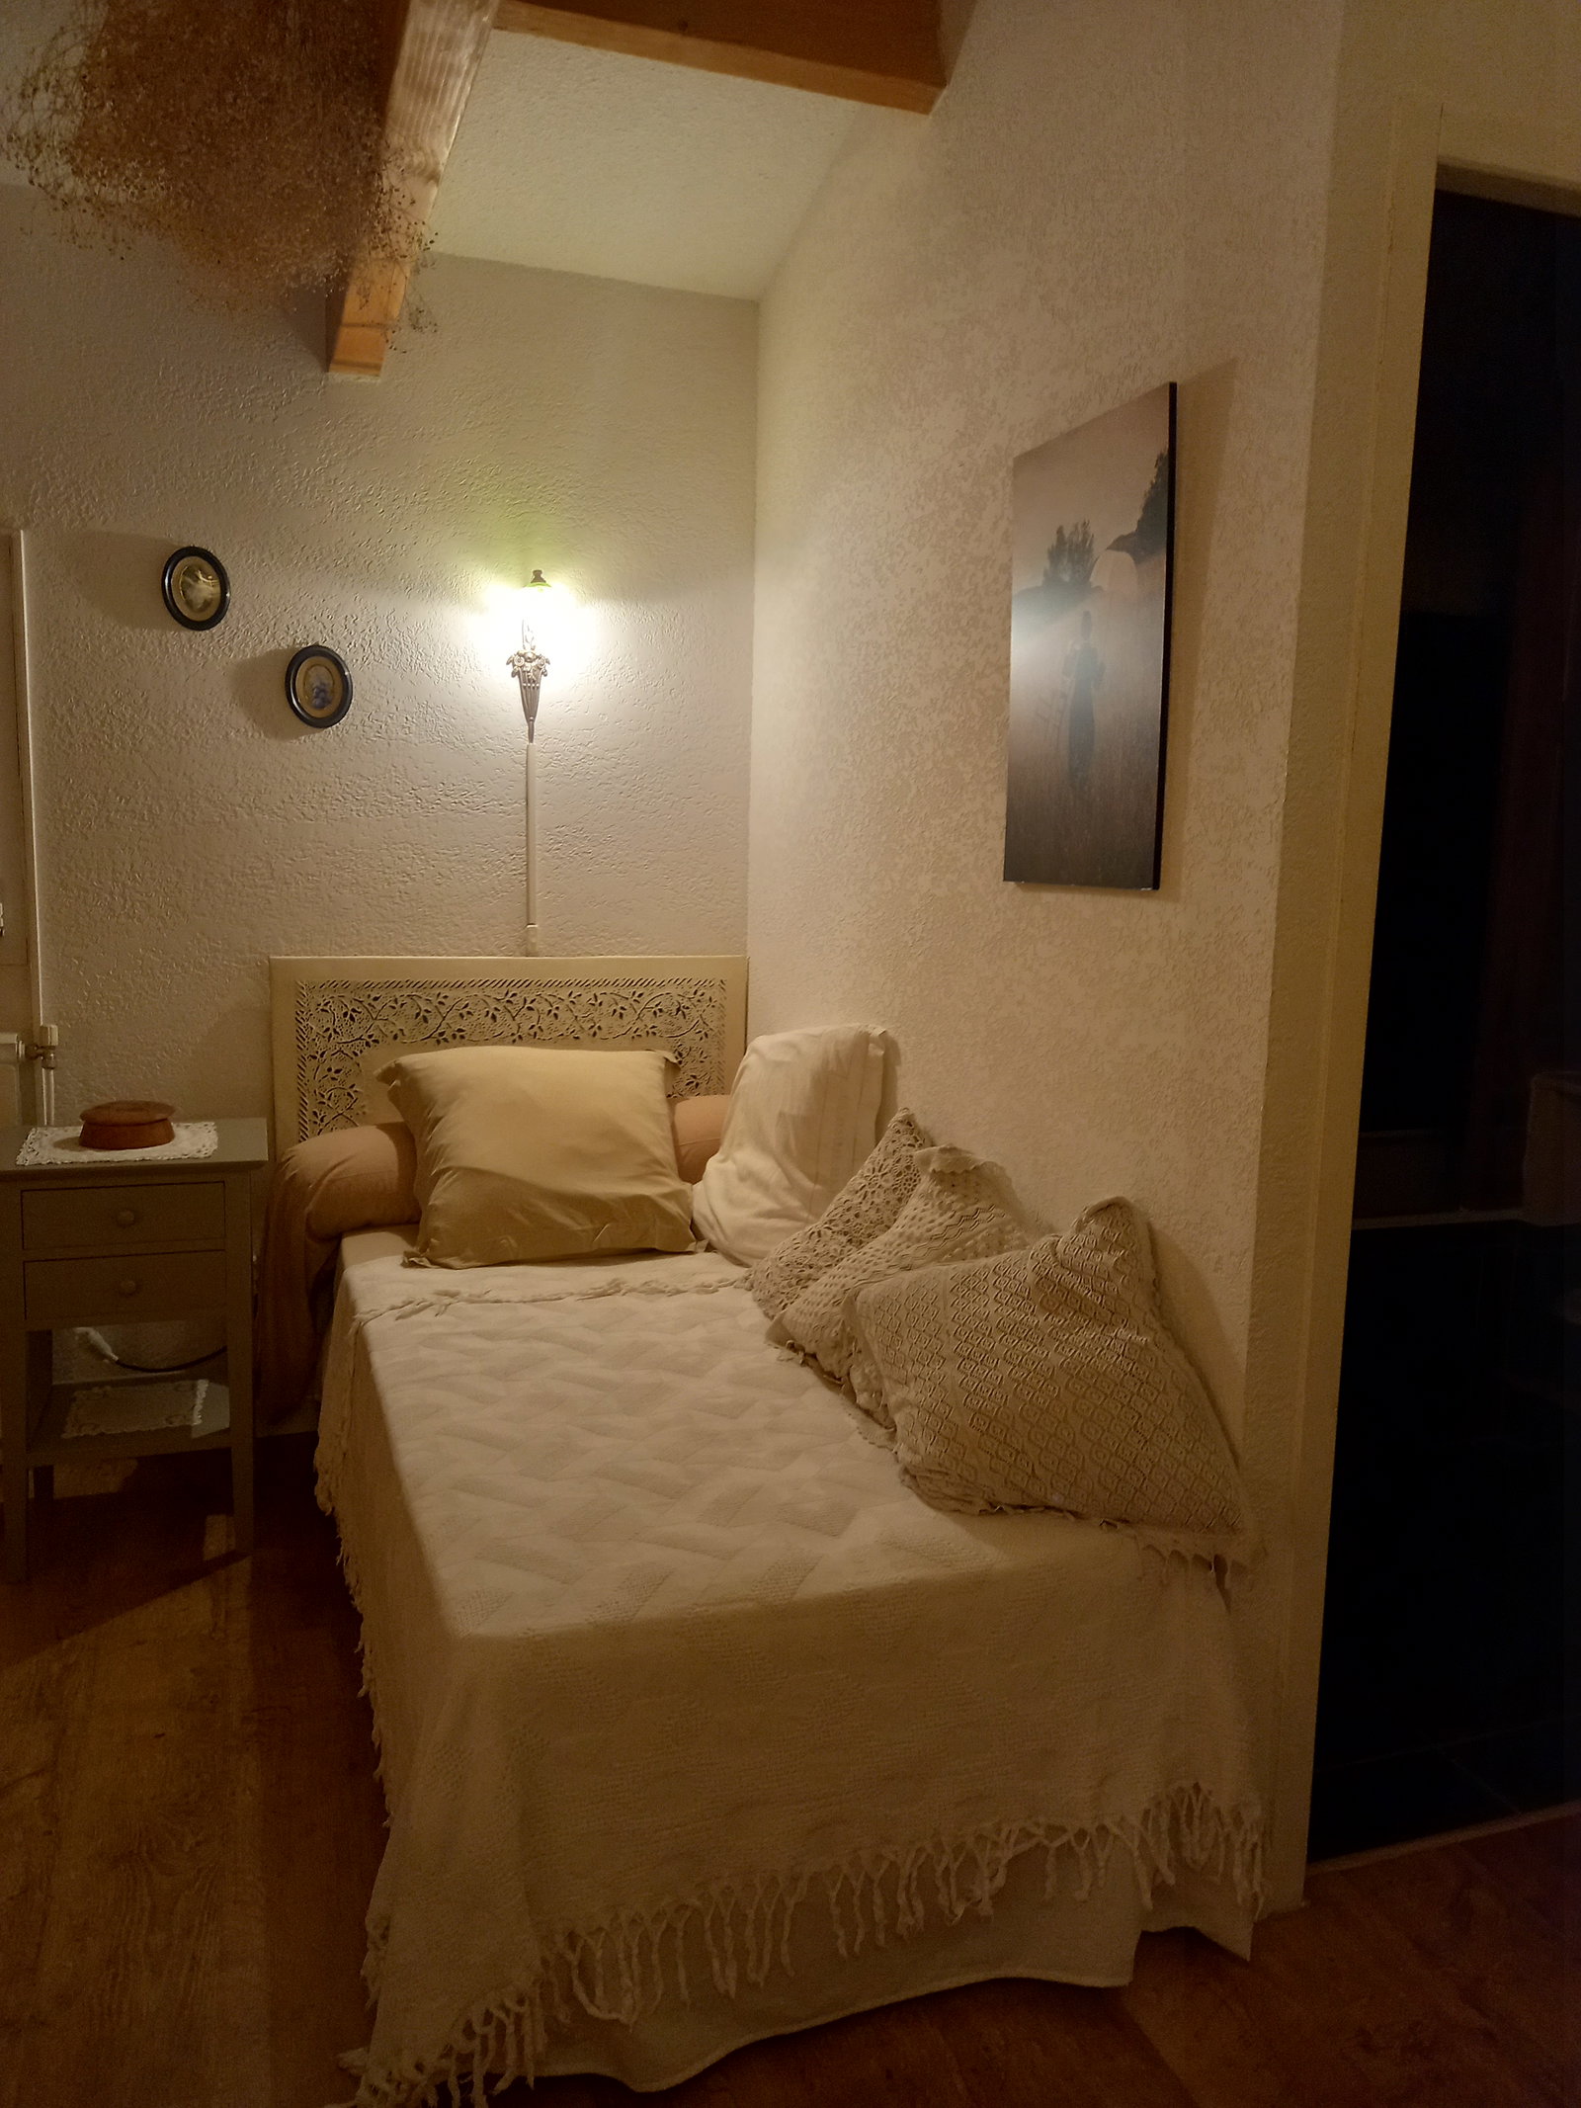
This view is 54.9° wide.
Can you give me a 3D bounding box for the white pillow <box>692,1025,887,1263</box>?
[{"bbox_3d":[-0.005,0.161,2.774,0.160,0.430,0.450,21,-6,-38],"label":"white pillow"}]

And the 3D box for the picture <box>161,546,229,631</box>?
[{"bbox_3d":[-1.157,-0.907,2.962,0.122,0.162,0.025,-2,8,-20],"label":"picture"}]

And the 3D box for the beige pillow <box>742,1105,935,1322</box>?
[{"bbox_3d":[0.133,0.283,2.411,0.120,0.400,0.400,40,-11,-26],"label":"beige pillow"}]

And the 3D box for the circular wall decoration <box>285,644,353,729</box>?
[{"bbox_3d":[-0.948,-0.739,3.063,0.127,0.165,0.025,-2,8,-20],"label":"circular wall decoration"}]

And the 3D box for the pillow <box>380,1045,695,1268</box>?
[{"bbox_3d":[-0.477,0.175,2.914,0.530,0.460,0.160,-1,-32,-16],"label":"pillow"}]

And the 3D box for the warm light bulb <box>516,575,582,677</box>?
[{"bbox_3d":[-0.511,-0.879,3.121,0.110,0.190,0.110,-2,8,-20],"label":"warm light bulb"}]

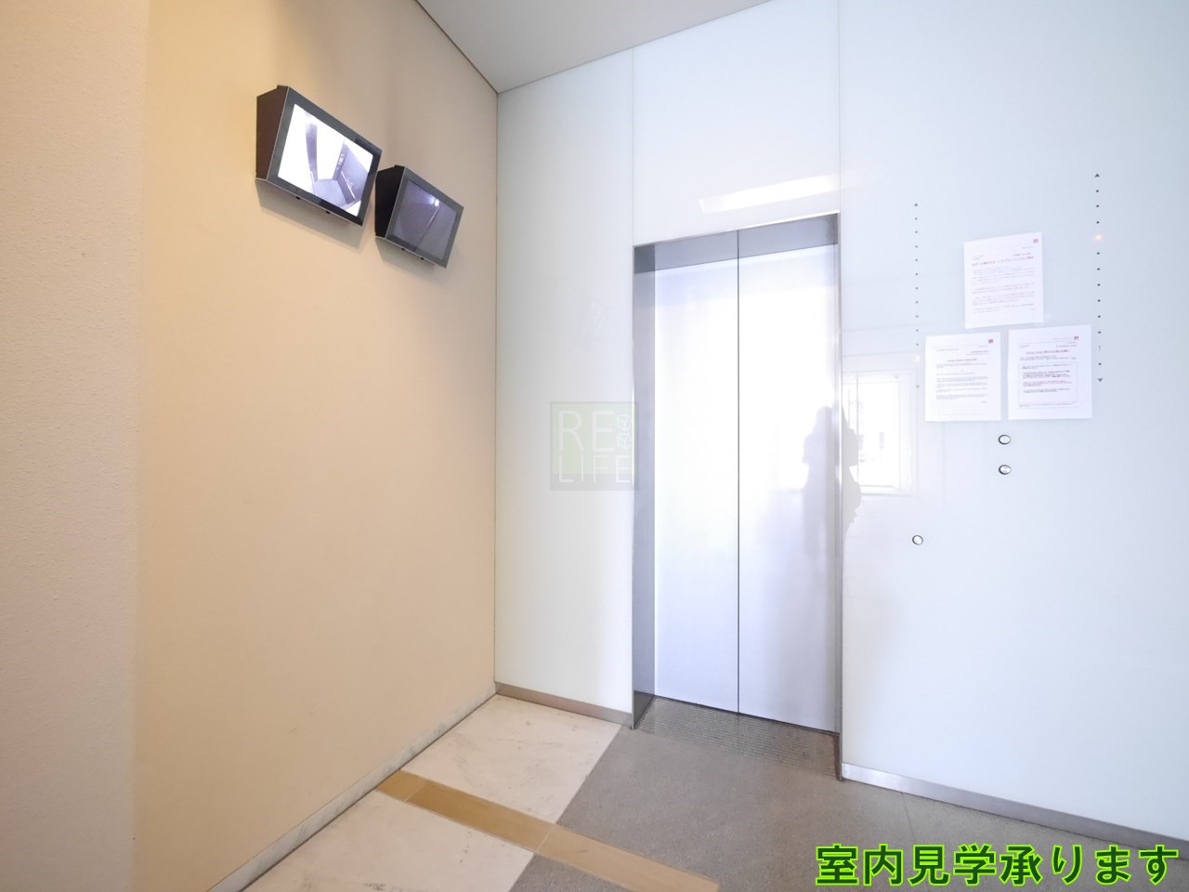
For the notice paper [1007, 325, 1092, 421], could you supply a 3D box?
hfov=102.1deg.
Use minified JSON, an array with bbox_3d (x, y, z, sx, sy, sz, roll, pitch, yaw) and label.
[{"bbox_3d":[1.470,-0.234,1.552,0.210,0.297,0.006,0,-1,24],"label":"notice paper"}]

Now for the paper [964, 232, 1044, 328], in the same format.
[{"bbox_3d":[1.363,-0.549,1.604,0.210,0.297,0.006,0,-1,24],"label":"paper"}]

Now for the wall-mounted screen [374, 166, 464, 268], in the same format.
[{"bbox_3d":[-0.683,-0.870,1.855,0.132,0.253,0.312,17,7,24],"label":"wall-mounted screen"}]

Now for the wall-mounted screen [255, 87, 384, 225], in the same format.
[{"bbox_3d":[-0.849,-0.868,1.478,0.134,0.254,0.312,17,7,24],"label":"wall-mounted screen"}]

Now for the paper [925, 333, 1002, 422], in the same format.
[{"bbox_3d":[1.260,-0.233,1.644,0.210,0.297,0.006,0,-1,24],"label":"paper"}]

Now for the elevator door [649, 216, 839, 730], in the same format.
[{"bbox_3d":[0.681,0.177,2.237,0.820,2.110,0.050,0,-1,24],"label":"elevator door"}]

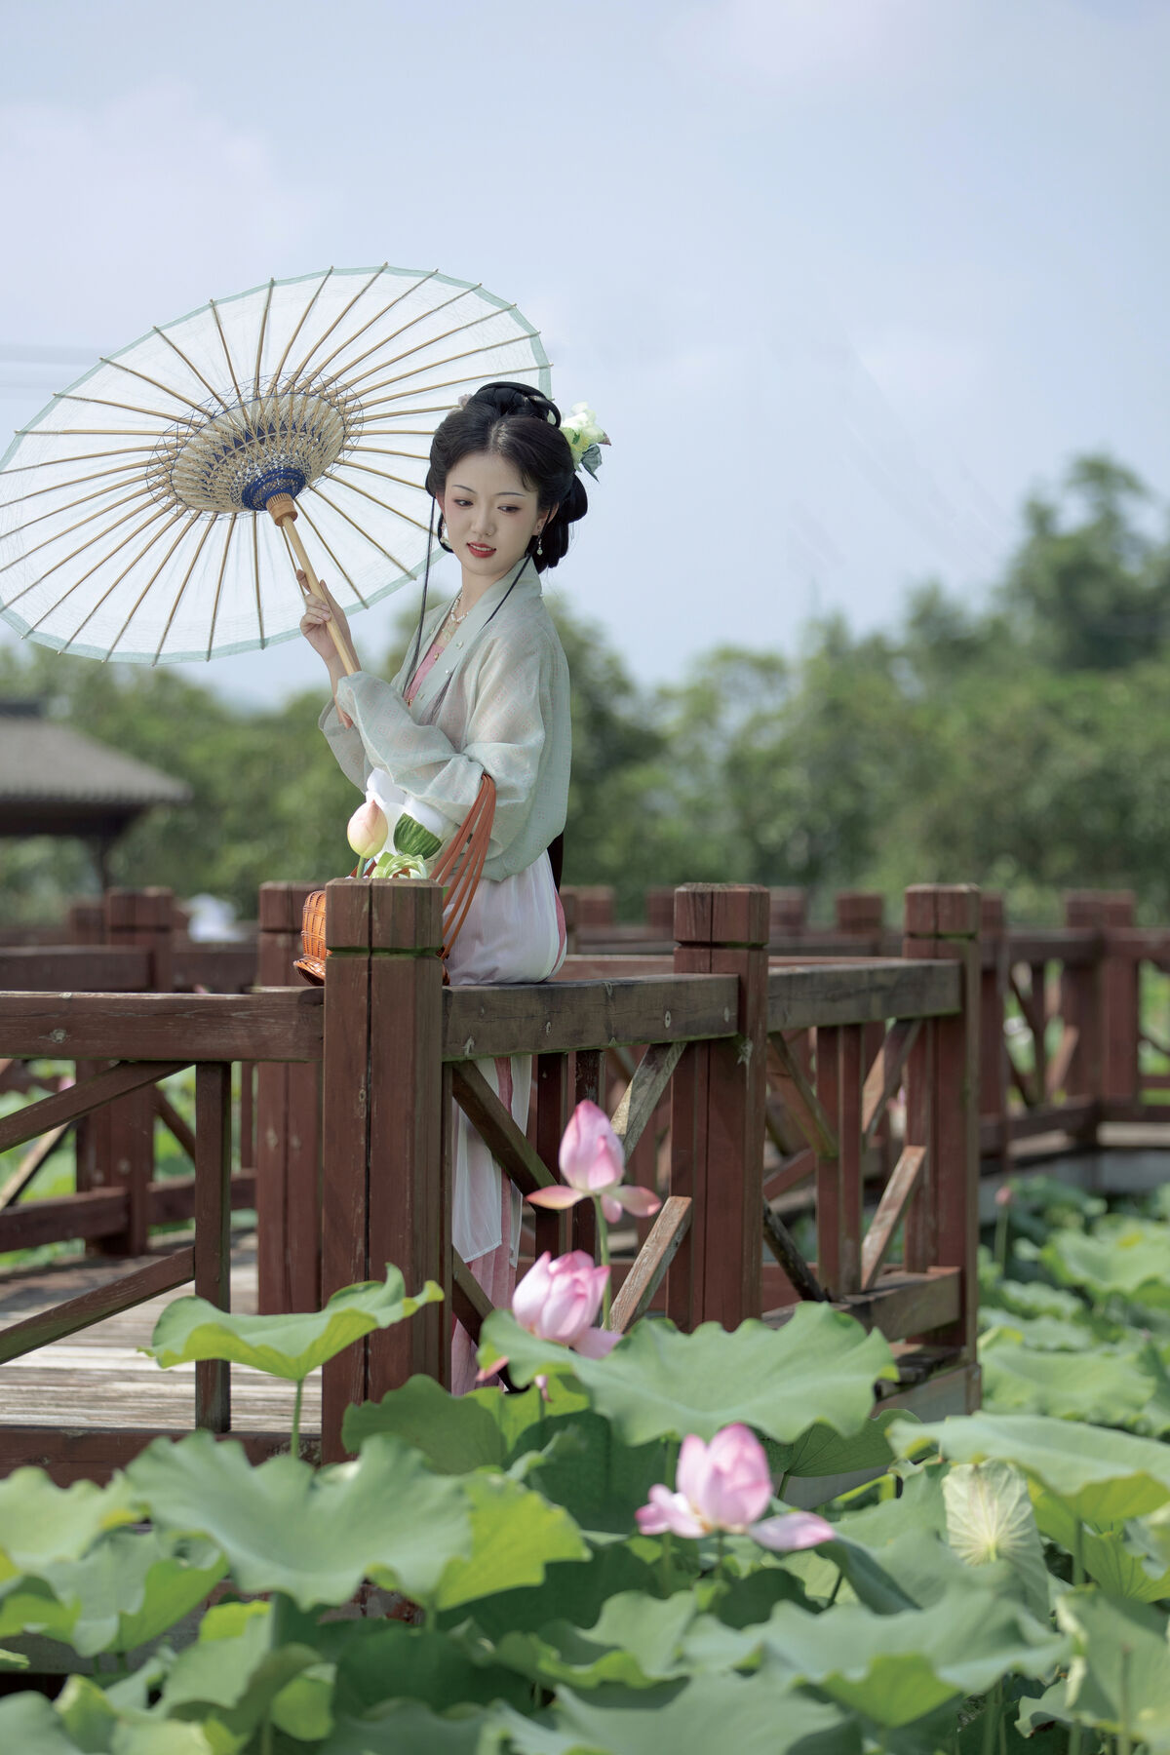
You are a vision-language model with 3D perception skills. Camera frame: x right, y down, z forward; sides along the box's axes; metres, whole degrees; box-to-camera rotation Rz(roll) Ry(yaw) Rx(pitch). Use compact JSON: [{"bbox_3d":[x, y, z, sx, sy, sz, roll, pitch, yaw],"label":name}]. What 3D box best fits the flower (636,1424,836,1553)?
[{"bbox_3d":[0.160,0.652,6.000,0.215,0.130,0.180,0,0,0],"label":"flower"}]

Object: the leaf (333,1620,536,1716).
[{"bbox_3d":[-0.178,0.925,6.550,0.280,0.140,0.280,0,0,0],"label":"leaf"}]

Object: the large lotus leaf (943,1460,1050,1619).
[{"bbox_3d":[0.534,0.856,7.250,0.170,0.210,0.200,0,0,0],"label":"large lotus leaf"}]

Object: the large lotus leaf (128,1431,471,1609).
[{"bbox_3d":[-0.331,0.745,6.500,0.400,0.200,0.380,0,0,0],"label":"large lotus leaf"}]

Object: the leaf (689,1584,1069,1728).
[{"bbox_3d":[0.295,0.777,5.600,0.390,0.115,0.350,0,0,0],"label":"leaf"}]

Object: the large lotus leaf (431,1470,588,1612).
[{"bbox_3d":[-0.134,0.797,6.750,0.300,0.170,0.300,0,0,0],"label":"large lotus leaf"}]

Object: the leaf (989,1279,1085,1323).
[{"bbox_3d":[1.090,1.019,13.500,0.250,0.090,0.270,0,0,0],"label":"leaf"}]

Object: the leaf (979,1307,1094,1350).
[{"bbox_3d":[0.966,0.964,12.000,0.320,0.110,0.320,0,0,0],"label":"leaf"}]

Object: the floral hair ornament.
[{"bbox_3d":[0.000,-0.635,8.150,0.080,0.112,0.075,0,0,37],"label":"floral hair ornament"}]

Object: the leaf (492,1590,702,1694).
[{"bbox_3d":[0.011,0.804,5.900,0.230,0.095,0.240,0,0,0],"label":"leaf"}]

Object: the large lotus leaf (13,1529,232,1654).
[{"bbox_3d":[-0.502,0.764,6.000,0.260,0.120,0.260,0,0,0],"label":"large lotus leaf"}]

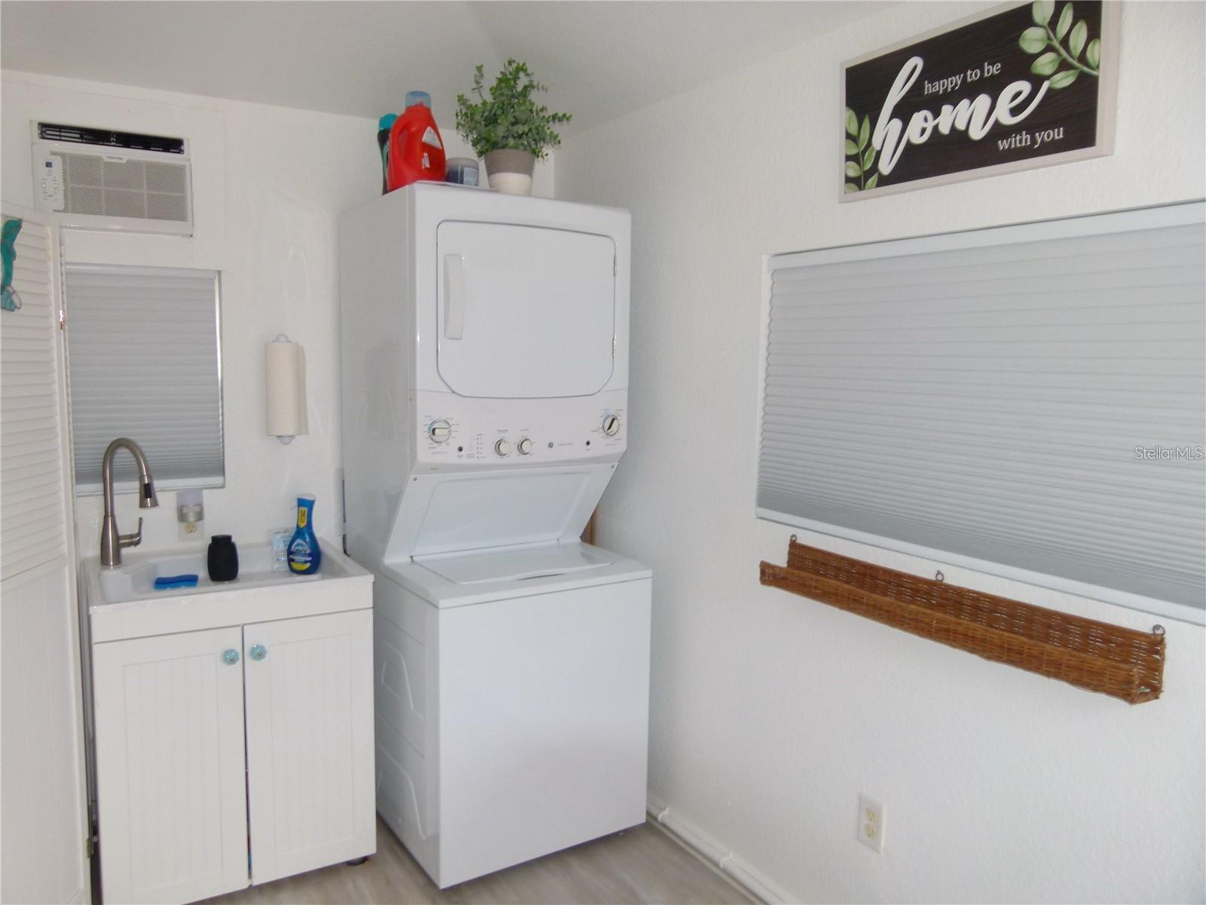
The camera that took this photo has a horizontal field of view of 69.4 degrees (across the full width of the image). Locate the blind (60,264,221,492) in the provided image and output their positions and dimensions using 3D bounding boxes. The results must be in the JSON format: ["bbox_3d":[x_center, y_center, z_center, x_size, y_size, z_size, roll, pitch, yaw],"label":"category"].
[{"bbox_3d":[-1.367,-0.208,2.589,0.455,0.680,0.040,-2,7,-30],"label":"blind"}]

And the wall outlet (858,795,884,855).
[{"bbox_3d":[0.636,0.880,2.066,0.008,0.114,0.071,-3,7,-33],"label":"wall outlet"}]

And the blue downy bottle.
[{"bbox_3d":[-0.860,0.232,2.504,0.090,0.226,0.060,-1,6,-19],"label":"blue downy bottle"}]

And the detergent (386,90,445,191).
[{"bbox_3d":[-0.528,-0.870,2.460,0.160,0.288,0.105,-3,7,-33],"label":"detergent"}]

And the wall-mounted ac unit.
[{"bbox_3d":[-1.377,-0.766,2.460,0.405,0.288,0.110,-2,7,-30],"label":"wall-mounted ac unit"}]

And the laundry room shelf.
[{"bbox_3d":[0.690,0.319,1.858,0.100,0.125,0.905,-3,7,-33],"label":"laundry room shelf"}]

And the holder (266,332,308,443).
[{"bbox_3d":[-0.987,-0.196,2.716,0.120,0.335,0.130,-2,7,-30],"label":"holder"}]

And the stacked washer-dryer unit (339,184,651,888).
[{"bbox_3d":[-0.355,0.195,2.755,0.680,1.886,0.810,-3,7,-33],"label":"stacked washer-dryer unit"}]

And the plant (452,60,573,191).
[{"bbox_3d":[-0.263,-0.931,2.543,0.320,0.400,0.305,1,6,0],"label":"plant"}]

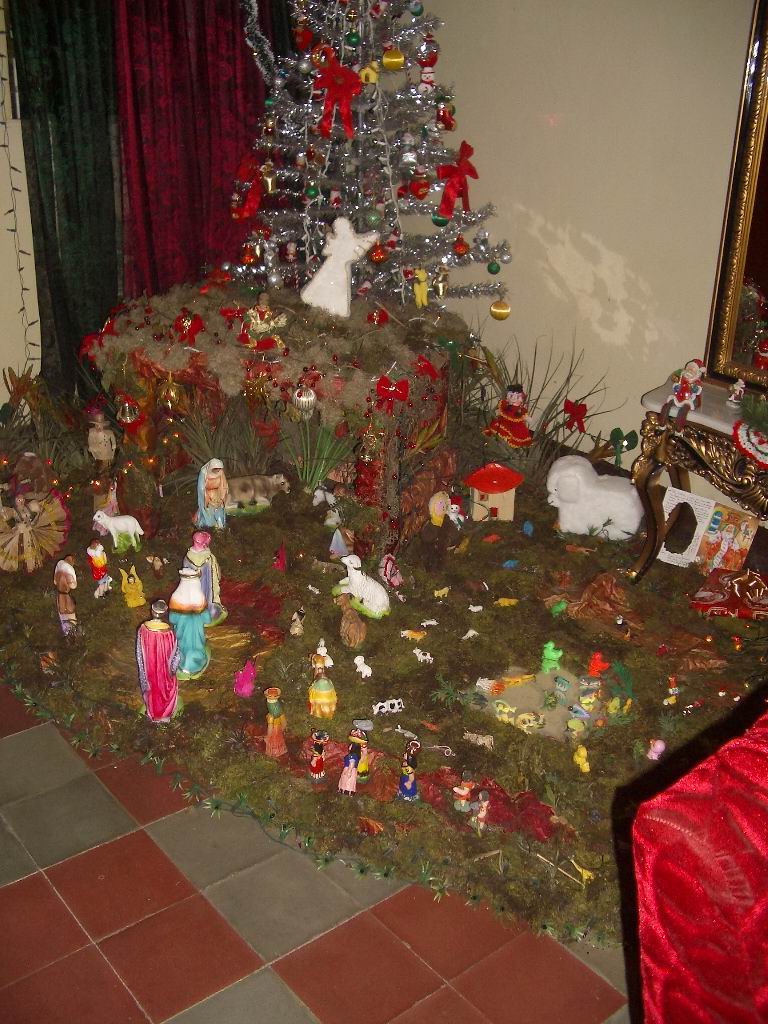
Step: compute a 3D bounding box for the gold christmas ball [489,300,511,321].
[{"bbox_3d":[0.455,-0.794,4.080,0.083,0.084,0.083,4,23,0],"label":"gold christmas ball"}]

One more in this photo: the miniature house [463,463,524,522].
[{"bbox_3d":[0.412,-0.088,3.915,0.235,0.204,0.235,3,23,-3],"label":"miniature house"}]

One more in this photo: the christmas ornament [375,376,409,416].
[{"bbox_3d":[0.024,-0.384,3.380,0.103,0.117,0.040,4,23,0],"label":"christmas ornament"}]

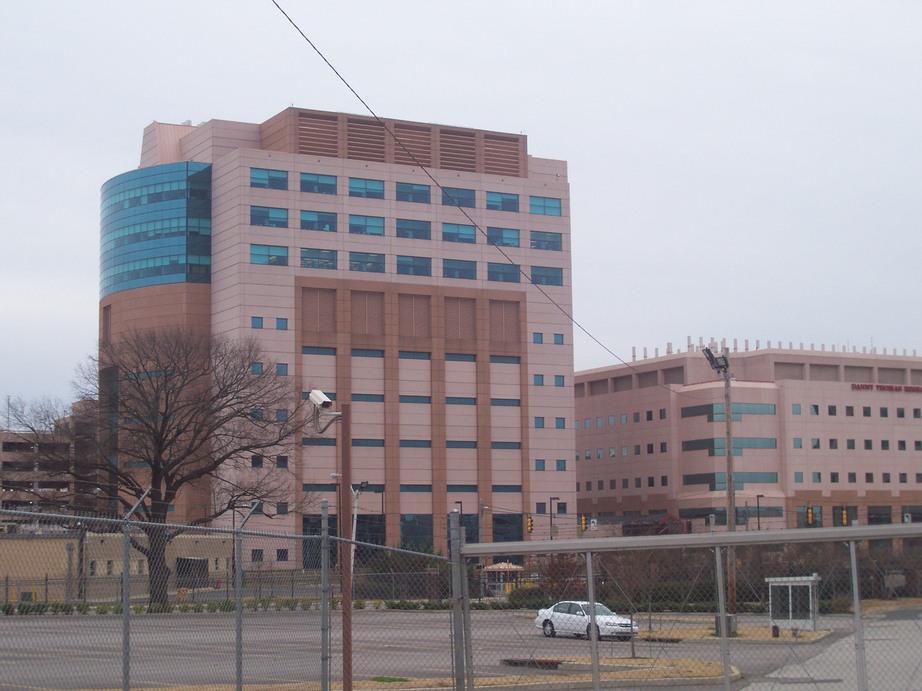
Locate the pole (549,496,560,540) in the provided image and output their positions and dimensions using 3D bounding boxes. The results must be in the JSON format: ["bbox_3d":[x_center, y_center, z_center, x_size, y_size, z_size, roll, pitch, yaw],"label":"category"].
[{"bbox_3d":[10.284,20.961,186.891,1.050,9.074,0.400,0,-7,-10],"label":"pole"}]

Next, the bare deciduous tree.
[{"bbox_3d":[-19.301,7.836,111.900,19.401,18.287,18.000,-1,-7,0],"label":"bare deciduous tree"}]

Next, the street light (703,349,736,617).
[{"bbox_3d":[10.310,5.695,68.796,1.100,11.389,1.200,-6,-9,38],"label":"street light"}]

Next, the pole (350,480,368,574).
[{"bbox_3d":[-6.563,12.295,106.304,1.100,7.756,0.600,3,-7,0],"label":"pole"}]

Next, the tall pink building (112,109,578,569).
[{"bbox_3d":[-20.716,2.232,230.946,54.100,56.600,48.000,3,-8,-29],"label":"tall pink building"}]

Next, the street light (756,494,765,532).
[{"bbox_3d":[34.011,21.511,194.836,1.000,9.228,0.400,0,-7,-10],"label":"street light"}]

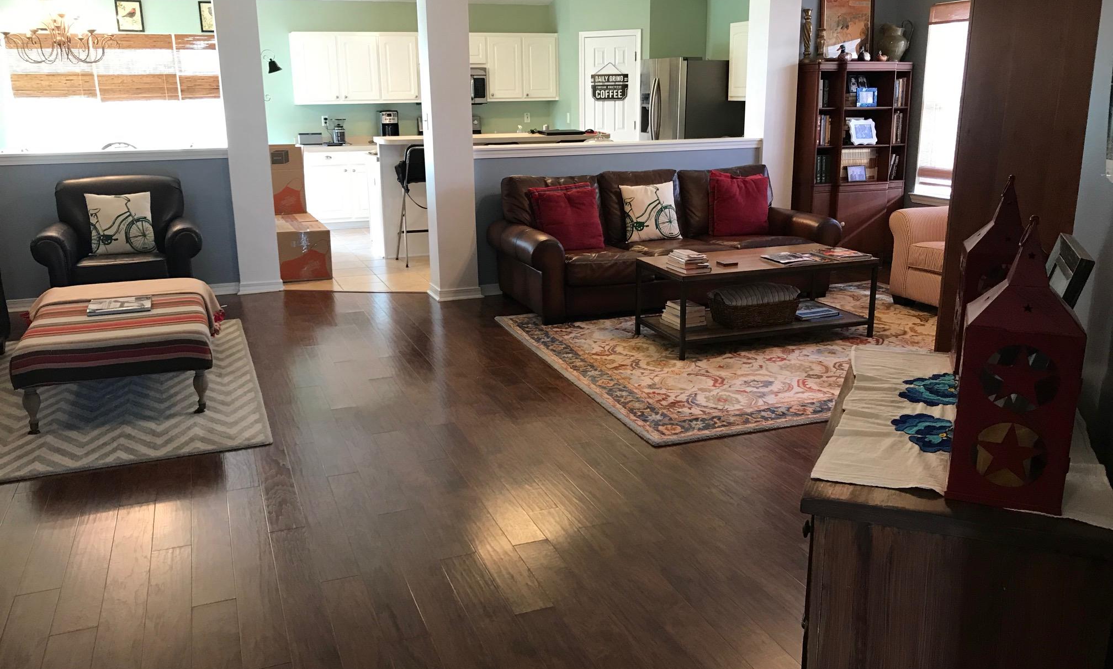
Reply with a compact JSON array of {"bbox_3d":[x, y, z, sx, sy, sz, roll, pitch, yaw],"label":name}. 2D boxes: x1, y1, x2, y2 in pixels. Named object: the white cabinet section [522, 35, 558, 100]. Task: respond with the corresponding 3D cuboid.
[{"bbox_3d":[-0.248,-3.207,10.835,0.451,0.763,0.320,-6,16,-20],"label":"white cabinet section"}]

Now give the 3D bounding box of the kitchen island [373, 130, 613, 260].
[{"bbox_3d":[-0.707,-1.406,8.843,2.200,1.080,1.010,-6,16,-20],"label":"kitchen island"}]

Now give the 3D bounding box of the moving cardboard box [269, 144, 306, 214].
[{"bbox_3d":[-2.620,-1.450,8.431,0.457,0.615,0.457,-6,16,-20],"label":"moving cardboard box"}]

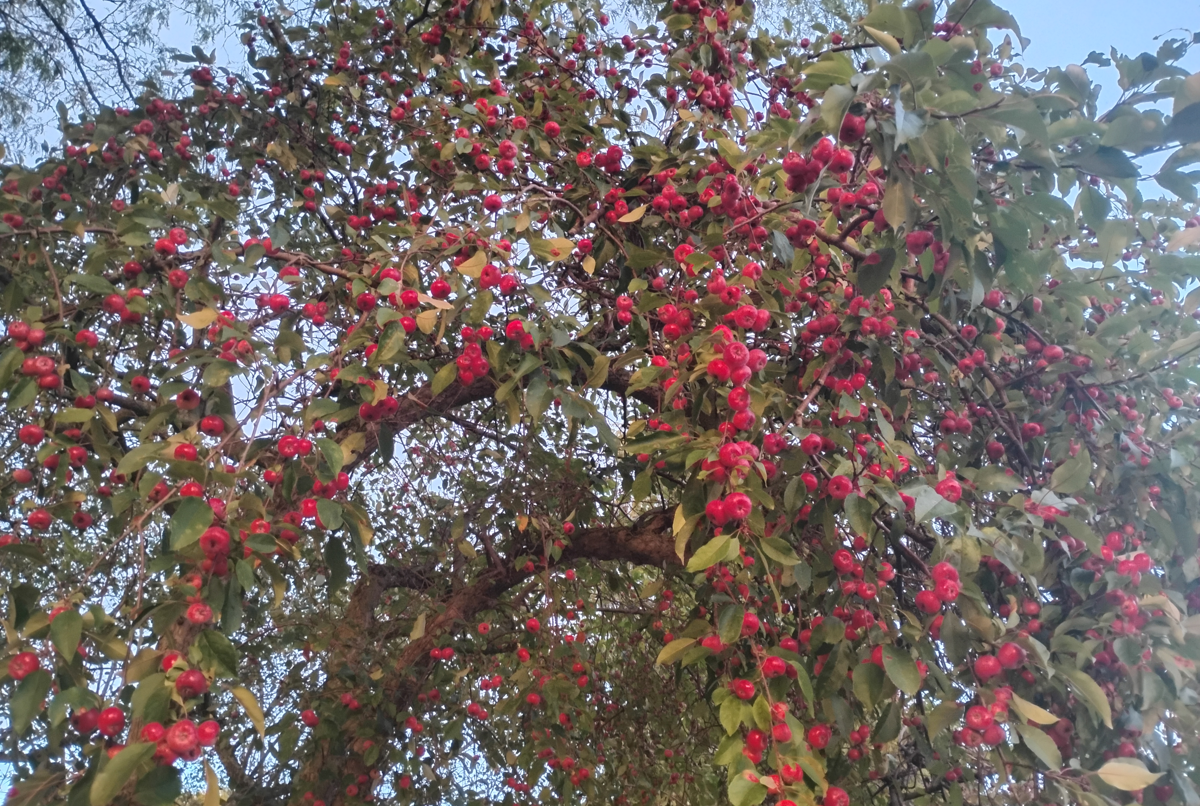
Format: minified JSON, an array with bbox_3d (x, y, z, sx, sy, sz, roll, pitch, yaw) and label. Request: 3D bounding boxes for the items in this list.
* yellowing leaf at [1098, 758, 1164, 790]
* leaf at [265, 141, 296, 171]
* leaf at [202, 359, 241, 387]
[{"bbox_3d":[0.507,0.352,0.930,0.058,0.026,0.012,-18,-1,22],"label":"yellowing leaf"},{"bbox_3d":[-0.688,-0.531,2.100,0.068,0.042,0.025,45,-3,-22],"label":"leaf"},{"bbox_3d":[-0.468,-0.037,1.200,0.049,0.013,0.031,-37,-51,-16],"label":"leaf"}]

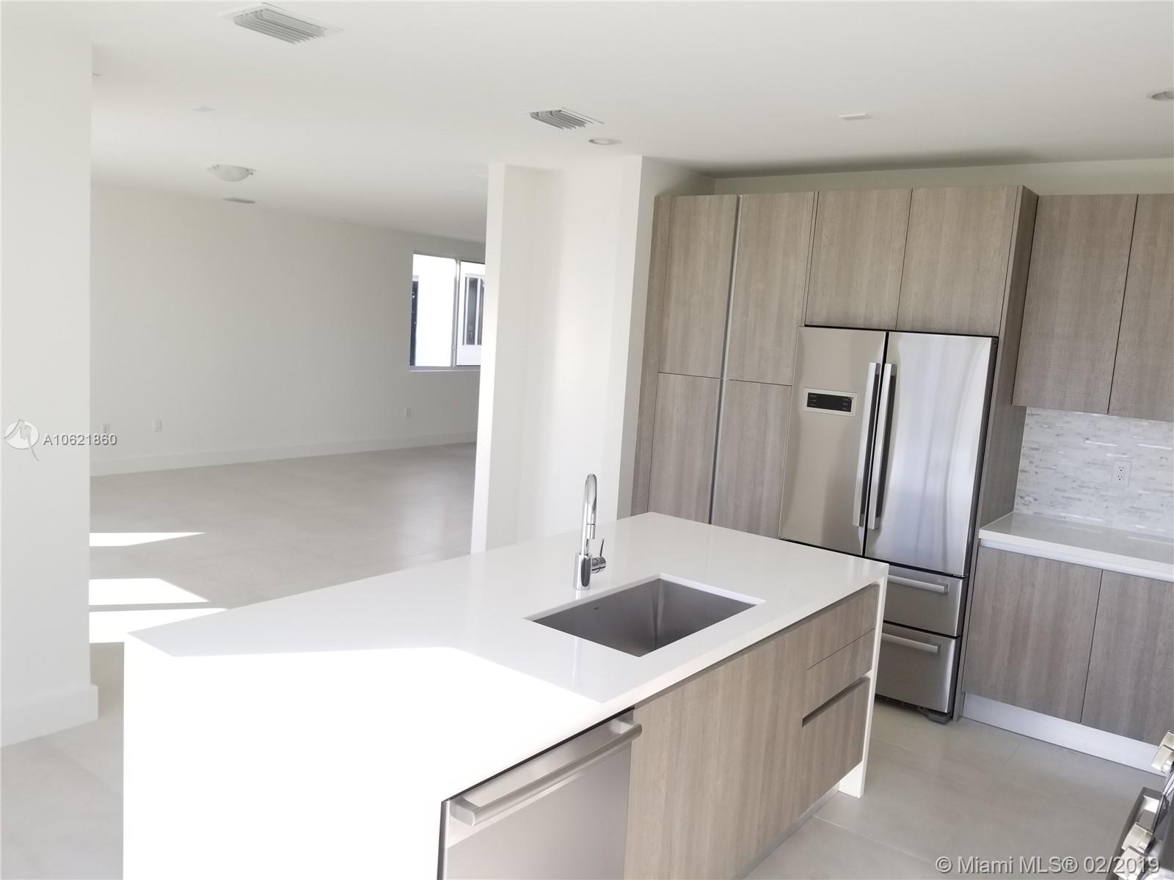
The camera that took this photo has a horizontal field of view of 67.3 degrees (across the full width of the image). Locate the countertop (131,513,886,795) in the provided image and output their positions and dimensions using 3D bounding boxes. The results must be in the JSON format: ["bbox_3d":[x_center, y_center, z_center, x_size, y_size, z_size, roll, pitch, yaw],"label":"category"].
[{"bbox_3d":[-0.010,0.491,2.716,1.070,0.046,2.254,10,10,38],"label":"countertop"}]

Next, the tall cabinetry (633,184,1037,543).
[{"bbox_3d":[1.237,-0.040,4.768,1.921,2.437,0.620,10,10,38],"label":"tall cabinetry"}]

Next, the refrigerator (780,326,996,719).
[{"bbox_3d":[1.539,0.359,4.468,0.913,1.767,0.700,10,10,38],"label":"refrigerator"}]

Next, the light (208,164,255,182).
[{"bbox_3d":[-2.525,-1.887,6.269,0.340,0.110,0.340,10,10,38],"label":"light"}]

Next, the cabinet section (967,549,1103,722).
[{"bbox_3d":[2.124,0.835,4.106,0.490,0.675,0.520,10,10,38],"label":"cabinet section"}]

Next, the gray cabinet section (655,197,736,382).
[{"bbox_3d":[0.746,-0.860,5.035,0.412,0.979,0.460,10,10,38],"label":"gray cabinet section"}]

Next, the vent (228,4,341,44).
[{"bbox_3d":[-1.024,-1.379,2.956,0.285,0.030,0.300,10,10,38],"label":"vent"}]

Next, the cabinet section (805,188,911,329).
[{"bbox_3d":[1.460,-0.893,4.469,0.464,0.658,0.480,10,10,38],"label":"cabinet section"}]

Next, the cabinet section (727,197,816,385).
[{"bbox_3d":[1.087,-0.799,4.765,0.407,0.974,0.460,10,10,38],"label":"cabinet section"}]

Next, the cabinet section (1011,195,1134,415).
[{"bbox_3d":[2.282,-0.623,4.082,0.394,0.953,0.340,10,10,38],"label":"cabinet section"}]

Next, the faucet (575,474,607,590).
[{"bbox_3d":[0.027,0.288,2.641,0.095,0.380,0.240,3,8,-6],"label":"faucet"}]

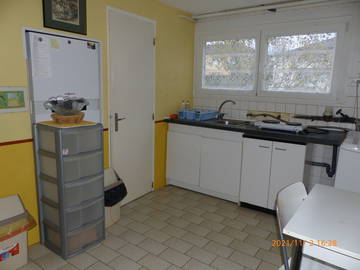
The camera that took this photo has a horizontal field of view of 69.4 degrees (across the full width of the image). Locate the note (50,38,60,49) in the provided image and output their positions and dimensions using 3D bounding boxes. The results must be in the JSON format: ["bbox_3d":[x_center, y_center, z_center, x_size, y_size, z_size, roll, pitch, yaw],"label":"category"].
[{"bbox_3d":[-0.956,-0.701,2.000,0.004,0.070,0.075,9,13,33],"label":"note"}]

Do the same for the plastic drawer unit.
[{"bbox_3d":[-0.873,0.419,2.139,0.305,1.025,0.375,10,13,36],"label":"plastic drawer unit"}]

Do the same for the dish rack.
[{"bbox_3d":[0.252,-0.289,3.657,0.370,0.105,0.380,9,13,33],"label":"dish rack"}]

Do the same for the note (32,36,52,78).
[{"bbox_3d":[-1.023,-0.571,1.929,0.004,0.292,0.135,9,13,33],"label":"note"}]

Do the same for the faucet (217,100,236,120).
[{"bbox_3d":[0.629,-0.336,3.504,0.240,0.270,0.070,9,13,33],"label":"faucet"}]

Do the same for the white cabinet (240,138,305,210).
[{"bbox_3d":[1.121,0.419,3.046,0.650,0.800,0.580,9,13,33],"label":"white cabinet"}]

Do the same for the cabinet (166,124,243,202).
[{"bbox_3d":[0.429,0.287,3.499,1.045,0.865,0.600,9,13,33],"label":"cabinet"}]

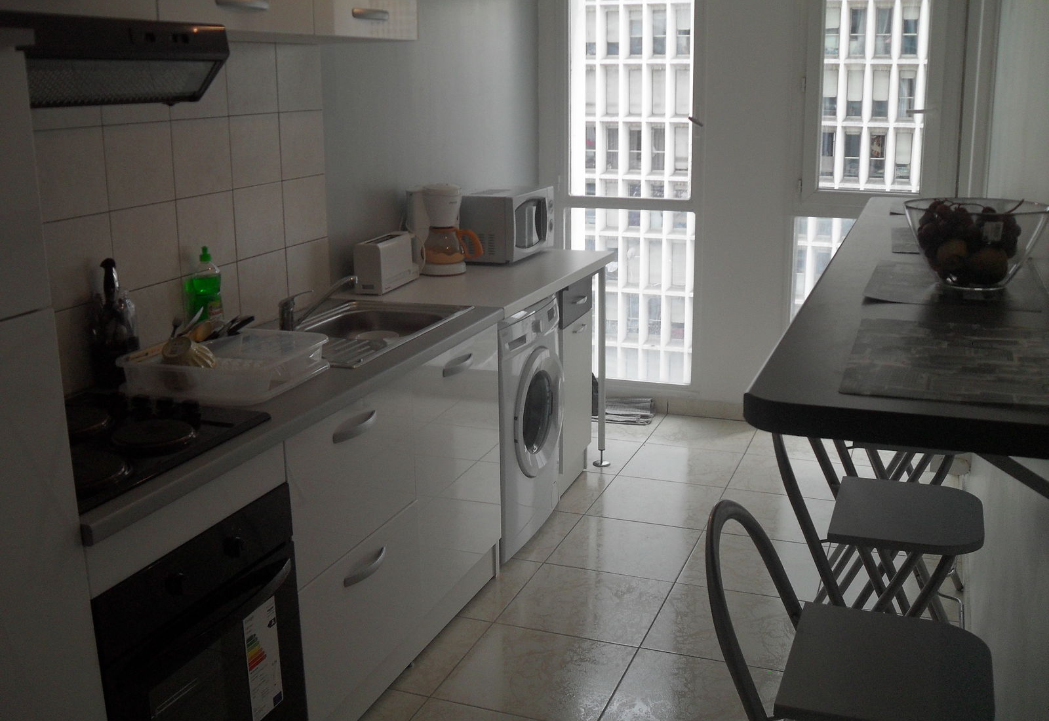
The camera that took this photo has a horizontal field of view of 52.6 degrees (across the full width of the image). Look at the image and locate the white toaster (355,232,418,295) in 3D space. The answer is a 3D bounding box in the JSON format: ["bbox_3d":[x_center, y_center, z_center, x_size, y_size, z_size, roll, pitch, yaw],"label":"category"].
[{"bbox_3d":[-0.483,-0.350,3.751,0.110,0.171,0.350,4,15,16],"label":"white toaster"}]

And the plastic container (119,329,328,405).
[{"bbox_3d":[-0.707,0.013,2.534,0.382,0.091,0.362,5,16,21],"label":"plastic container"}]

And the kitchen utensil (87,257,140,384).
[{"bbox_3d":[-0.976,-0.092,2.530,0.115,0.305,0.120,5,15,20],"label":"kitchen utensil"}]

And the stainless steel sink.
[{"bbox_3d":[-0.494,-0.023,3.117,0.437,0.154,0.774,5,16,21],"label":"stainless steel sink"}]

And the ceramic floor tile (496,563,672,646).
[{"bbox_3d":[0.203,0.775,3.390,0.450,0.010,0.444,5,16,21],"label":"ceramic floor tile"}]

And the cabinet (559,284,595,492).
[{"bbox_3d":[-0.037,0.104,4.300,0.560,0.879,0.400,5,15,20],"label":"cabinet"}]

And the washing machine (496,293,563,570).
[{"bbox_3d":[-0.220,0.215,3.867,0.581,0.849,0.596,5,16,21],"label":"washing machine"}]

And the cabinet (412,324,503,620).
[{"bbox_3d":[-0.436,0.294,3.266,0.560,0.725,0.600,5,15,20],"label":"cabinet"}]

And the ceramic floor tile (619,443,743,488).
[{"bbox_3d":[0.691,0.454,4.598,0.450,0.010,0.444,5,16,21],"label":"ceramic floor tile"}]

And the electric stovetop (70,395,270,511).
[{"bbox_3d":[-0.882,0.163,2.108,0.510,0.045,0.580,5,15,20],"label":"electric stovetop"}]

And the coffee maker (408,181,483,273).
[{"bbox_3d":[-0.308,-0.500,4.003,0.250,0.329,0.175,10,18,35],"label":"coffee maker"}]

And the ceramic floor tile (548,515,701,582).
[{"bbox_3d":[0.366,0.668,3.793,0.450,0.010,0.444,5,16,21],"label":"ceramic floor tile"}]

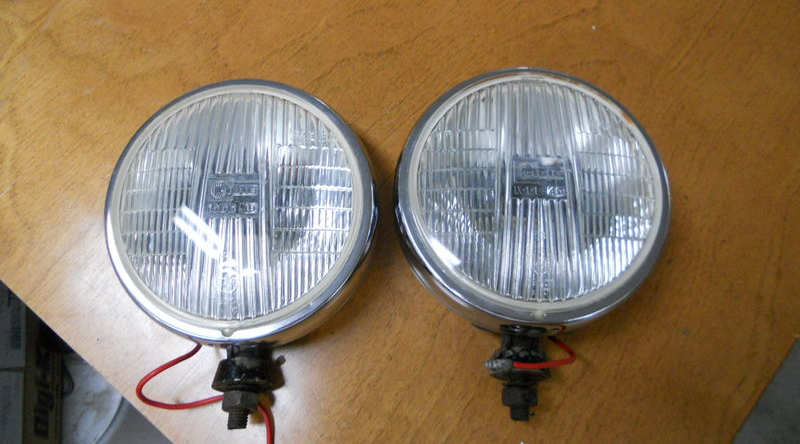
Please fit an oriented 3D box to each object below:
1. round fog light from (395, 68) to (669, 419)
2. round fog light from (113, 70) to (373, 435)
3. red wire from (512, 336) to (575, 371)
[{"bbox_3d":[0.075,0.012,0.382,0.160,0.086,0.207,4,72,2],"label":"round fog light"},{"bbox_3d":[-0.093,0.020,0.385,0.160,0.086,0.206,2,76,1],"label":"round fog light"},{"bbox_3d":[0.081,0.074,0.356,0.040,0.026,0.021,0,73,0],"label":"red wire"}]

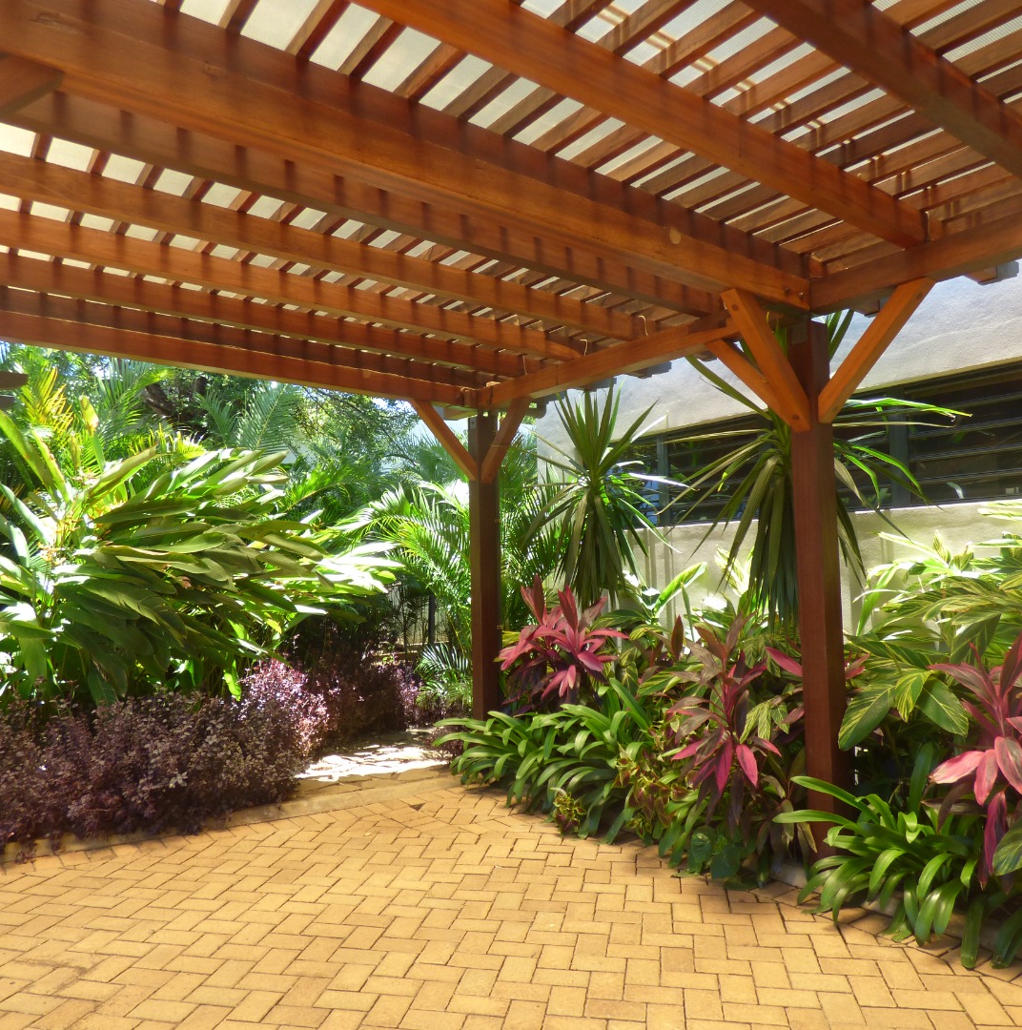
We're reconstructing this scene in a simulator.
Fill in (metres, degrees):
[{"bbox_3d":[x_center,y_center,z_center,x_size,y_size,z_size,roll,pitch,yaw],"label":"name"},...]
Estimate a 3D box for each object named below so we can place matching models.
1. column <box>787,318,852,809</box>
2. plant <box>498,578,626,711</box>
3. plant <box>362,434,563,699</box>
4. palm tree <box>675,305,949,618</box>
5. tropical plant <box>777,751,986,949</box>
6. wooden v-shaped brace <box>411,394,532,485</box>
[{"bbox_3d":[1.509,0.346,3.887,0.147,2.581,0.140,3,-6,-38],"label":"column"},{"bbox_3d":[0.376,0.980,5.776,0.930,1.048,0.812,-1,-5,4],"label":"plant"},{"bbox_3d":[-0.473,0.515,7.860,1.899,2.554,1.768,0,-5,-3],"label":"plant"},{"bbox_3d":[1.776,-0.227,4.676,1.441,1.703,1.284,-3,-5,21],"label":"palm tree"},{"bbox_3d":[1.581,1.351,3.408,0.799,0.590,0.681,-3,-5,24],"label":"tropical plant"},{"bbox_3d":[-0.286,-0.558,5.858,0.878,0.603,0.432,0,-5,-3],"label":"wooden v-shaped brace"}]

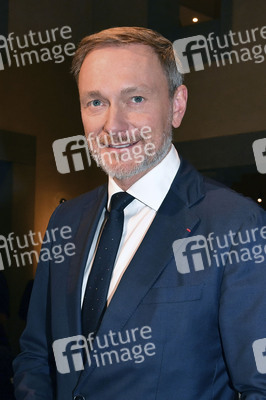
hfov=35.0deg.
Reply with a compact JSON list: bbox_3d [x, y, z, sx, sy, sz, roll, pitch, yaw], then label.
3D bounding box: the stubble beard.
[{"bbox_3d":[-0.003,-0.083,0.660,0.135,0.100,0.090,-3,0,19],"label":"stubble beard"}]

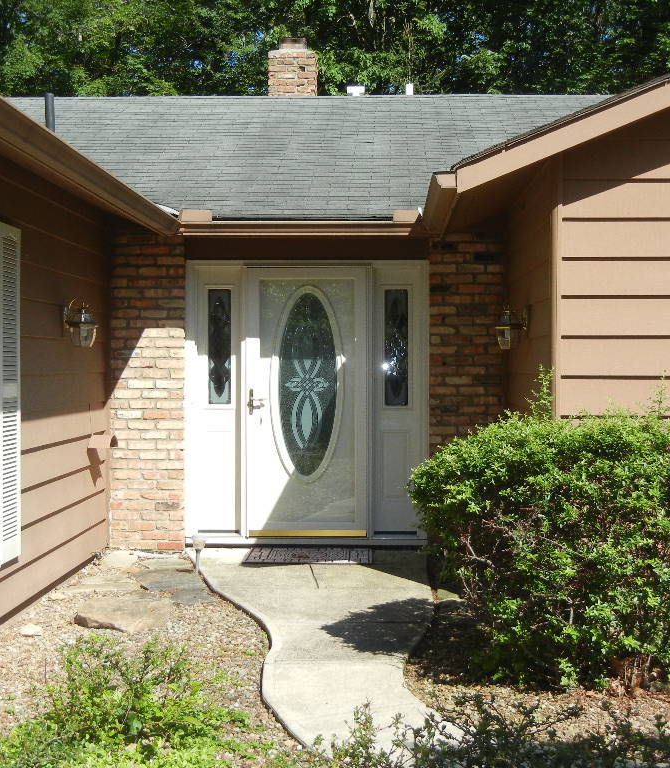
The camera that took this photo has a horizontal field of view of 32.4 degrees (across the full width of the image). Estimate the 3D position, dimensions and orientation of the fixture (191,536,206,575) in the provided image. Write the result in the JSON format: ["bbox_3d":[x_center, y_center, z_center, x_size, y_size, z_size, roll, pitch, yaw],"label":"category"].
[{"bbox_3d":[-0.893,1.119,7.550,0.090,0.250,0.090,0,1,2],"label":"fixture"}]

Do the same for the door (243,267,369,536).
[{"bbox_3d":[-0.209,0.129,8.480,0.925,1.985,0.080,0,1,2],"label":"door"}]

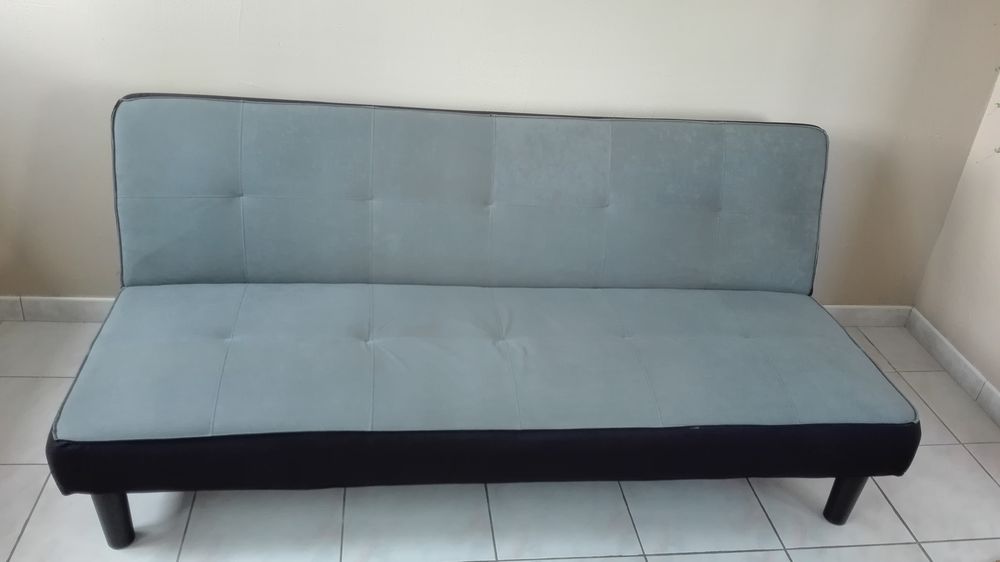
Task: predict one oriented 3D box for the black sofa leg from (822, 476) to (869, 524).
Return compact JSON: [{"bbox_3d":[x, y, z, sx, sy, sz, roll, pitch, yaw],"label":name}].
[{"bbox_3d":[0.821,0.506,1.691,0.060,0.165,0.060,1,33,-8],"label":"black sofa leg"}]

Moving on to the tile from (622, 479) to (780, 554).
[{"bbox_3d":[0.473,0.535,1.757,0.335,0.010,0.312,1,33,-8],"label":"tile"}]

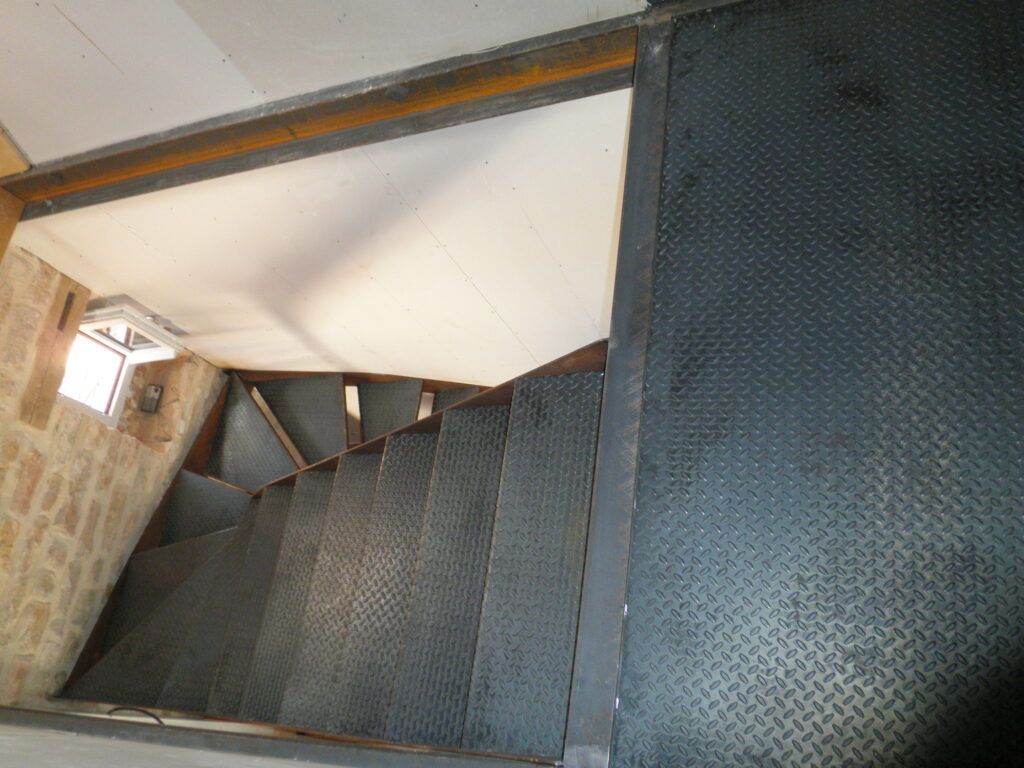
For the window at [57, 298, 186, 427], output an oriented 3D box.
[{"bbox_3d":[-2.174,-0.085,4.215,0.521,0.541,0.473,-6,63,23],"label":"window"}]

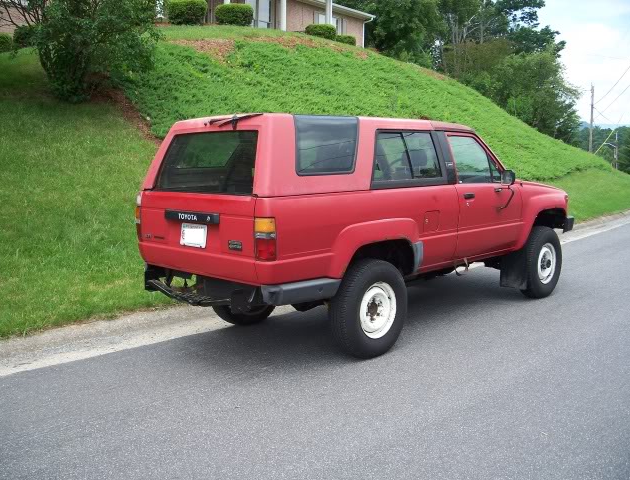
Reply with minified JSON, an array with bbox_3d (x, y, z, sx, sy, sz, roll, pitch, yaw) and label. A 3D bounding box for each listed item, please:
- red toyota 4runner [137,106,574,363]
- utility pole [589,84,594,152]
[{"bbox_3d":[0.696,-0.190,6.329,1.720,1.770,4.420,6,10,44],"label":"red toyota 4runner"},{"bbox_3d":[31.480,-13.397,78.000,0.300,9.200,0.300,-1,7,0],"label":"utility pole"}]

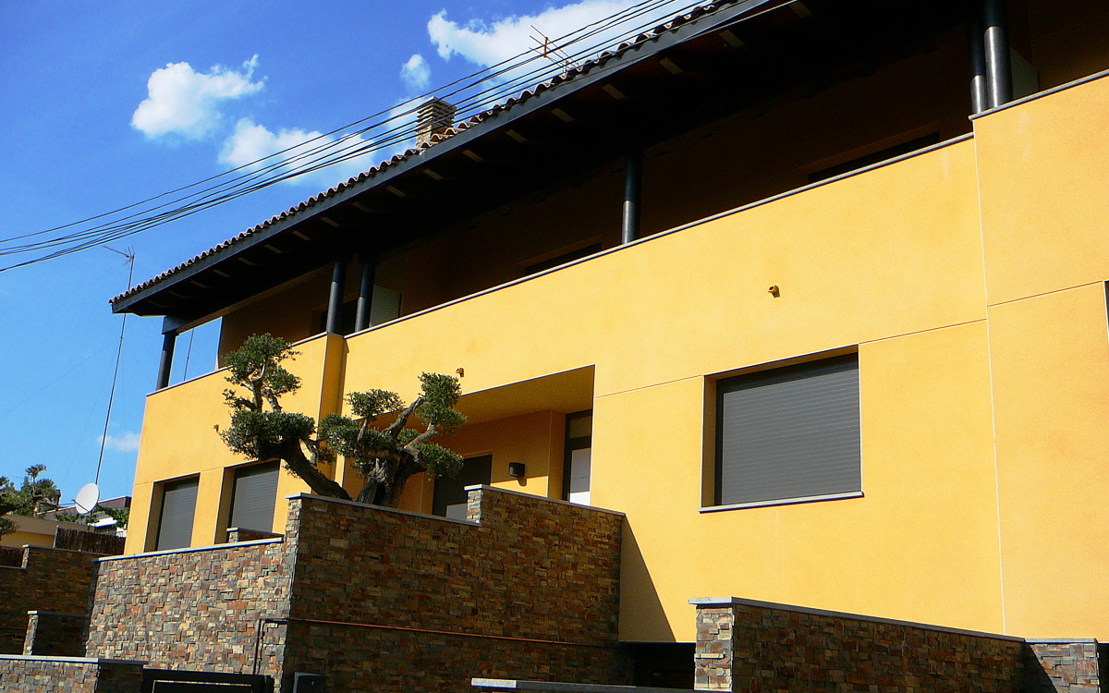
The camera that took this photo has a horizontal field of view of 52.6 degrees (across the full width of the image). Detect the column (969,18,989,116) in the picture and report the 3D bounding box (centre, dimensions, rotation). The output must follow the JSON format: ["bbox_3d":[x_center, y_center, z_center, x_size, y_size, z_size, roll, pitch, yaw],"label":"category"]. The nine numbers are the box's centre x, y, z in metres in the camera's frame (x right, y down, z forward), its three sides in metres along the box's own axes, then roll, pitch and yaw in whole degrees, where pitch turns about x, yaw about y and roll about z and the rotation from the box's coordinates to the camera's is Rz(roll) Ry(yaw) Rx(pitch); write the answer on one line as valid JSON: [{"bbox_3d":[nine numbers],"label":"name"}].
[{"bbox_3d":[3.853,-2.432,10.077,0.200,1.188,0.200,18,-22,-40],"label":"column"}]

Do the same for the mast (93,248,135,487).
[{"bbox_3d":[-11.621,0.543,28.764,0.400,6.680,1.100,-8,-20,32],"label":"mast"}]

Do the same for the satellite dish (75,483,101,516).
[{"bbox_3d":[-11.249,3.683,27.000,0.740,0.800,0.350,-5,-18,25],"label":"satellite dish"}]

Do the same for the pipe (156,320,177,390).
[{"bbox_3d":[-7.160,0.295,20.736,0.189,1.154,0.189,18,-22,-40],"label":"pipe"}]

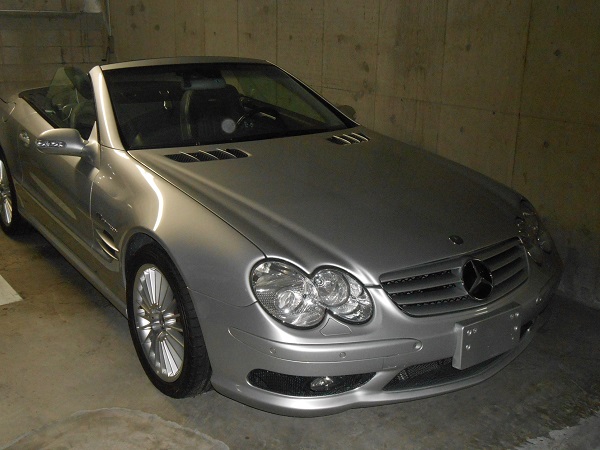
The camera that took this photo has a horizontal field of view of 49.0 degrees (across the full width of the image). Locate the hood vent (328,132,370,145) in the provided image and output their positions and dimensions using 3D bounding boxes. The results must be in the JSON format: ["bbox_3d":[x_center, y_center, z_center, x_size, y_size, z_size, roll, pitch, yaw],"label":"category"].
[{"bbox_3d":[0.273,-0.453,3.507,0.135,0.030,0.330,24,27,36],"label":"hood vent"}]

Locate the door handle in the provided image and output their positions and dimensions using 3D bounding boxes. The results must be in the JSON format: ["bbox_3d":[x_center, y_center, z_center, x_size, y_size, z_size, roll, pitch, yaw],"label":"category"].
[{"bbox_3d":[-1.563,-0.494,3.754,0.050,0.060,0.210,-11,21,-35],"label":"door handle"}]

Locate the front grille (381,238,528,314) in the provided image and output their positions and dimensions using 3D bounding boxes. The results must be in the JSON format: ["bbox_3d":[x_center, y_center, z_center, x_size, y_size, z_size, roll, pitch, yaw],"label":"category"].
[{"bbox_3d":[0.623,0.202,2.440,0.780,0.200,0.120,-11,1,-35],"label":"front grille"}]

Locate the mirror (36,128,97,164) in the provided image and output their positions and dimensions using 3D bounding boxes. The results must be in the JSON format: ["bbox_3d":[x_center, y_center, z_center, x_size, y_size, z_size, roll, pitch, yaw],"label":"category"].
[{"bbox_3d":[-1.101,-0.392,3.153,0.250,0.150,0.180,-11,21,-35],"label":"mirror"}]

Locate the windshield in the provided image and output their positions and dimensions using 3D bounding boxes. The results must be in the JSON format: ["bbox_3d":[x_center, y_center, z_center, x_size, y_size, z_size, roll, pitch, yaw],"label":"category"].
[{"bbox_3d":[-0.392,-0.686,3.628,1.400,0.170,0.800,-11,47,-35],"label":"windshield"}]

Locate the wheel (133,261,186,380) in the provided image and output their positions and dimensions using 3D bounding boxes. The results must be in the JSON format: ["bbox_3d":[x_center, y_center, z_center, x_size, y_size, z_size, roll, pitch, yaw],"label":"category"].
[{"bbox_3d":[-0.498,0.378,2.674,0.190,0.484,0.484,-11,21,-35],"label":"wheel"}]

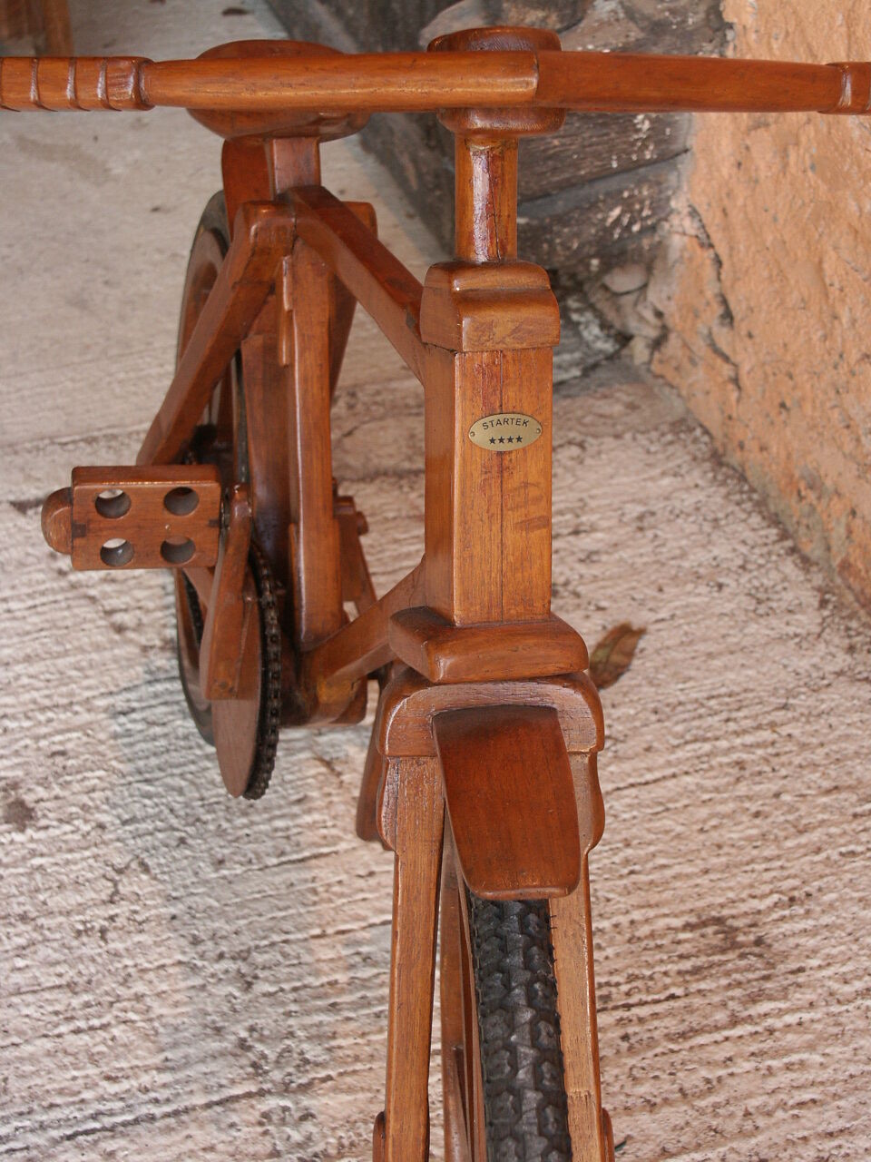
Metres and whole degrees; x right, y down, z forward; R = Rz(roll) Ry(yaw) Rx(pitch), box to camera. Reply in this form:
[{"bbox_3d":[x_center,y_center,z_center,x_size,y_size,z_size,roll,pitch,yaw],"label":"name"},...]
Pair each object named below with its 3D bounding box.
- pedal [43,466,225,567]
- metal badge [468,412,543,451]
[{"bbox_3d":[-0.206,-0.042,1.493,0.118,0.069,0.023,-1,37,-12],"label":"pedal"},{"bbox_3d":[0.037,-0.079,1.165,0.041,0.020,0.002,-3,9,-16],"label":"metal badge"}]

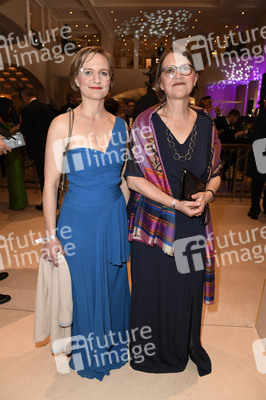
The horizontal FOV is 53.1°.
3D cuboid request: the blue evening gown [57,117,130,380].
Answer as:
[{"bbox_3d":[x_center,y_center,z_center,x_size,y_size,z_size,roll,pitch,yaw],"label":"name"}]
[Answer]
[{"bbox_3d":[-0.205,0.302,1.449,0.400,1.440,0.340,-4,16,-12],"label":"blue evening gown"}]

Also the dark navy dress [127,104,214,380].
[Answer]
[{"bbox_3d":[0.210,0.291,1.452,0.460,1.460,0.350,-1,16,-3],"label":"dark navy dress"}]

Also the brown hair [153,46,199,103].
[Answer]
[{"bbox_3d":[0.195,-0.546,1.185,0.190,0.230,0.210,1,16,3],"label":"brown hair"}]

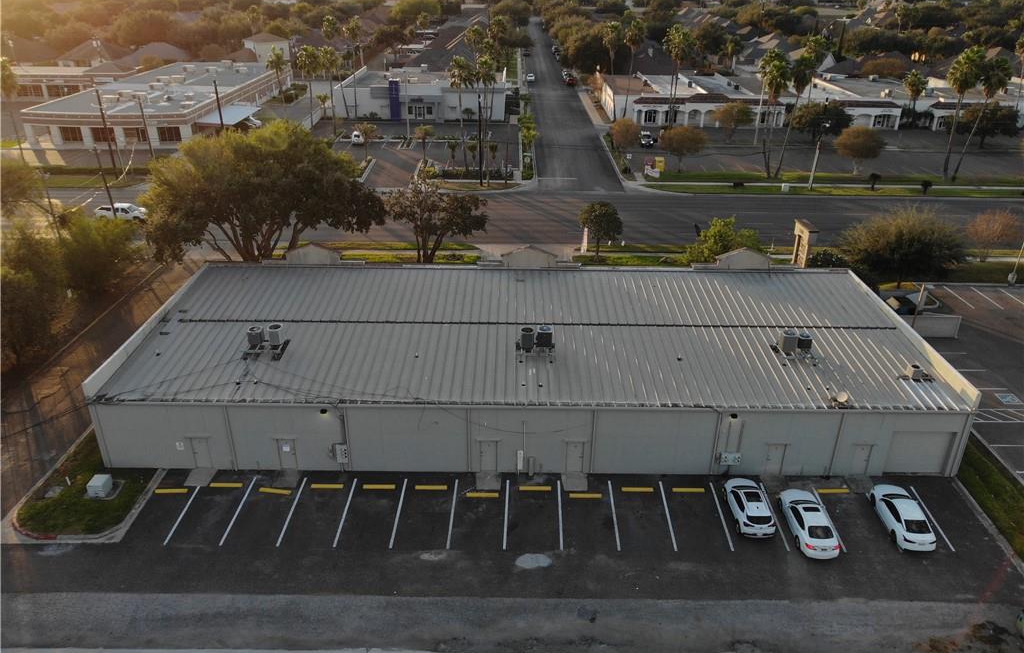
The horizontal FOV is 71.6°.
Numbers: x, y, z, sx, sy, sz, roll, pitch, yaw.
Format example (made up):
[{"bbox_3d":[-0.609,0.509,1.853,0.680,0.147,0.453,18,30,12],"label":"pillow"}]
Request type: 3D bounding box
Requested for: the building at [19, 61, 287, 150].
[{"bbox_3d":[-60.958,-43.434,134.299,27.000,6.200,58.000,1,27,0],"label":"building"}]

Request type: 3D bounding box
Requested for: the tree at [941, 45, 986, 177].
[{"bbox_3d":[59.004,-27.587,92.799,5.613,16.852,4.600,0,27,0],"label":"tree"}]

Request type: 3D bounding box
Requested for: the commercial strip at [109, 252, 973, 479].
[{"bbox_3d":[1.072,1.497,46.765,47.929,6.200,17.600,1,27,0],"label":"commercial strip"}]

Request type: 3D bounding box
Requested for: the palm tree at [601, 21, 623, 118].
[{"bbox_3d":[17.502,-44.269,124.009,3.400,16.380,3.400,0,27,0],"label":"palm tree"}]

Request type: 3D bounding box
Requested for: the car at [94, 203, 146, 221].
[{"bbox_3d":[-43.928,-12.761,79.714,5.750,1.900,2.000,2,27,2],"label":"car"}]

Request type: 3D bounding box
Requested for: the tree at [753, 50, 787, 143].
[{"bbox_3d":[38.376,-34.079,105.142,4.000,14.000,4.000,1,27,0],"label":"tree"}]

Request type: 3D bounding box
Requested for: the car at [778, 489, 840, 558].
[{"bbox_3d":[15.491,10.039,36.978,1.840,1.450,4.880,1,27,2],"label":"car"}]

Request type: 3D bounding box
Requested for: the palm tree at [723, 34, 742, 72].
[{"bbox_3d":[58.808,-73.342,190.917,4.500,10.000,4.500,1,27,0],"label":"palm tree"}]

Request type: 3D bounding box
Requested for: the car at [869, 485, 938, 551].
[{"bbox_3d":[20.685,9.878,37.543,1.840,1.450,4.720,2,27,3],"label":"car"}]

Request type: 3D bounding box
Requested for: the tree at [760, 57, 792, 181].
[{"bbox_3d":[34.497,-27.846,95.450,4.000,15.800,4.000,1,27,0],"label":"tree"}]

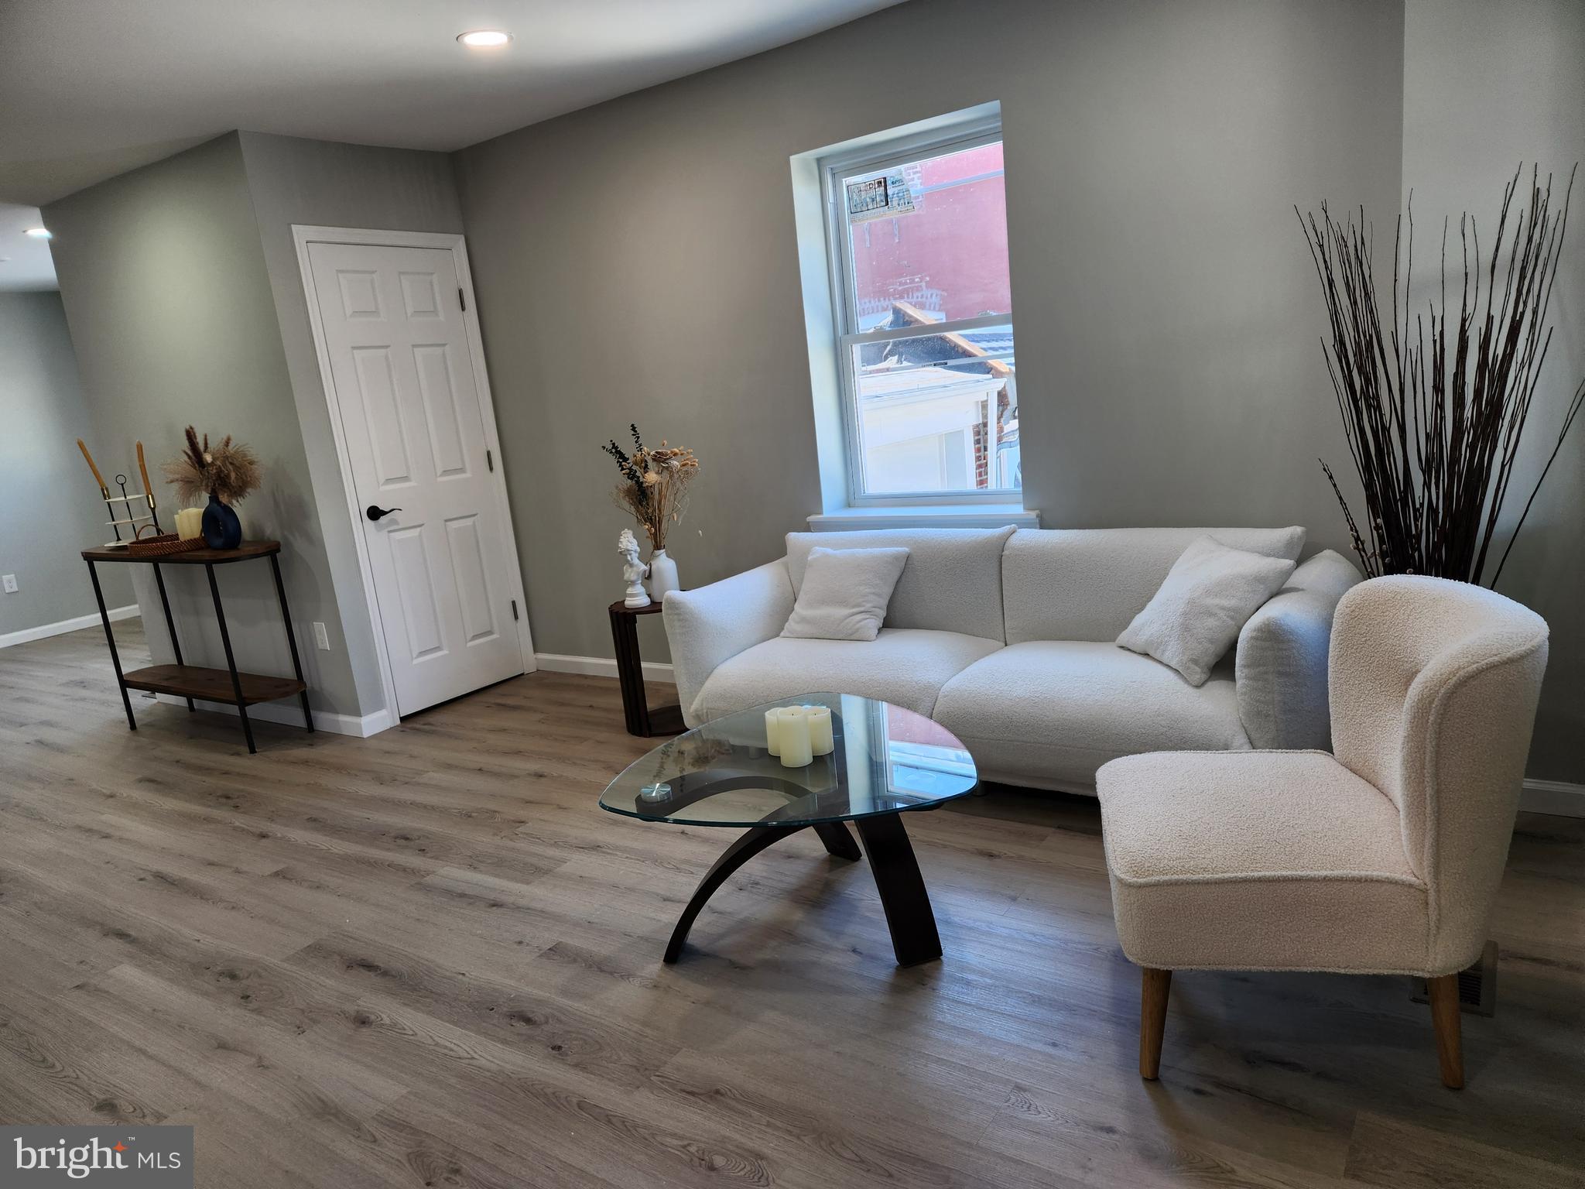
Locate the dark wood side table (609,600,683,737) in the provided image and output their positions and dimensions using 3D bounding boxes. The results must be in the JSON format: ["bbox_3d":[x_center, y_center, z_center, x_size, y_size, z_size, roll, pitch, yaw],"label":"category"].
[{"bbox_3d":[-0.507,0.266,4.191,0.365,0.510,0.365,2,15,34],"label":"dark wood side table"}]

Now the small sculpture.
[{"bbox_3d":[-0.615,-0.112,4.067,0.110,0.300,0.100,2,15,34],"label":"small sculpture"}]

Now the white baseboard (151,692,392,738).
[{"bbox_3d":[-2.547,0.525,5.064,1.840,0.090,0.150,2,15,34],"label":"white baseboard"}]

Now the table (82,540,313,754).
[{"bbox_3d":[-2.683,0.214,4.761,1.160,0.850,0.320,2,15,34],"label":"table"}]

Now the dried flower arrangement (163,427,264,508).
[{"bbox_3d":[-2.399,-0.533,4.377,0.360,0.340,0.320,2,15,34],"label":"dried flower arrangement"}]

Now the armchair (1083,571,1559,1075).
[{"bbox_3d":[0.971,0.416,2.041,0.740,0.790,0.620,-3,12,14],"label":"armchair"}]

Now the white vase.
[{"bbox_3d":[-0.504,-0.077,4.089,0.112,0.200,0.112,-6,12,1],"label":"white vase"}]

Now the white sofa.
[{"bbox_3d":[0.609,0.204,3.364,2.270,0.730,0.820,2,15,34],"label":"white sofa"}]

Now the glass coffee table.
[{"bbox_3d":[0.083,0.595,2.479,0.830,0.455,0.820,2,15,34],"label":"glass coffee table"}]

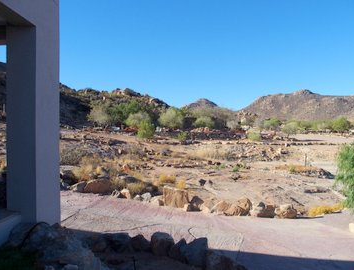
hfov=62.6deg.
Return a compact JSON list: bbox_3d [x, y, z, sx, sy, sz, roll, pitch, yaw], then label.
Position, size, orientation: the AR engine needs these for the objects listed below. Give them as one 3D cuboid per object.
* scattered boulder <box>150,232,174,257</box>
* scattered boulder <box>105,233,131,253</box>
[{"bbox_3d":[-0.196,1.384,3.680,0.300,0.260,0.270,0,1,-2],"label":"scattered boulder"},{"bbox_3d":[-1.025,1.883,5.100,0.442,0.336,0.342,0,2,0],"label":"scattered boulder"}]

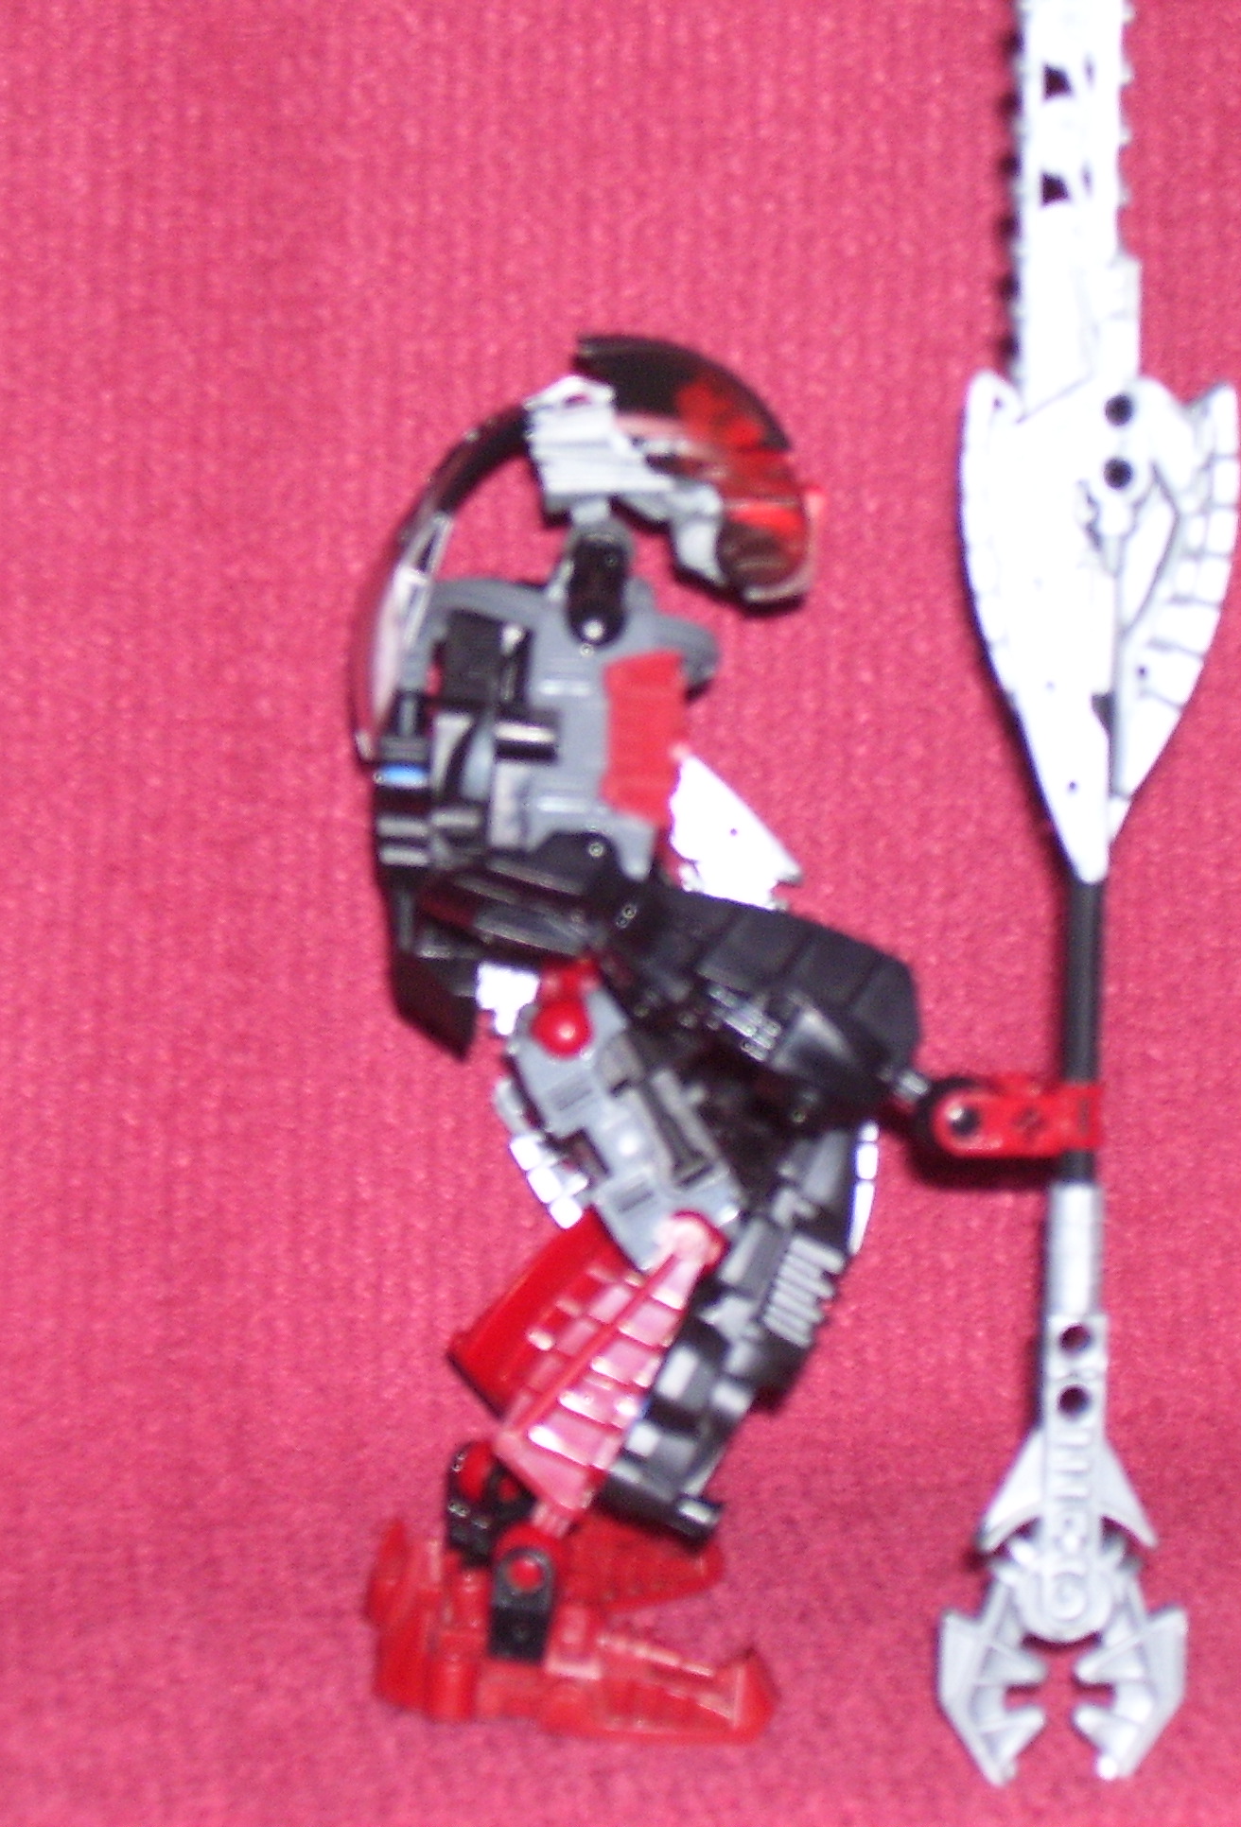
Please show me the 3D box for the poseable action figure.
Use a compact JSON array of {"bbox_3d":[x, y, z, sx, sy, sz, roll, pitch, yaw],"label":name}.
[{"bbox_3d":[0.013,0.014,0.764,0.097,0.180,0.095,0,10,0],"label":"poseable action figure"}]

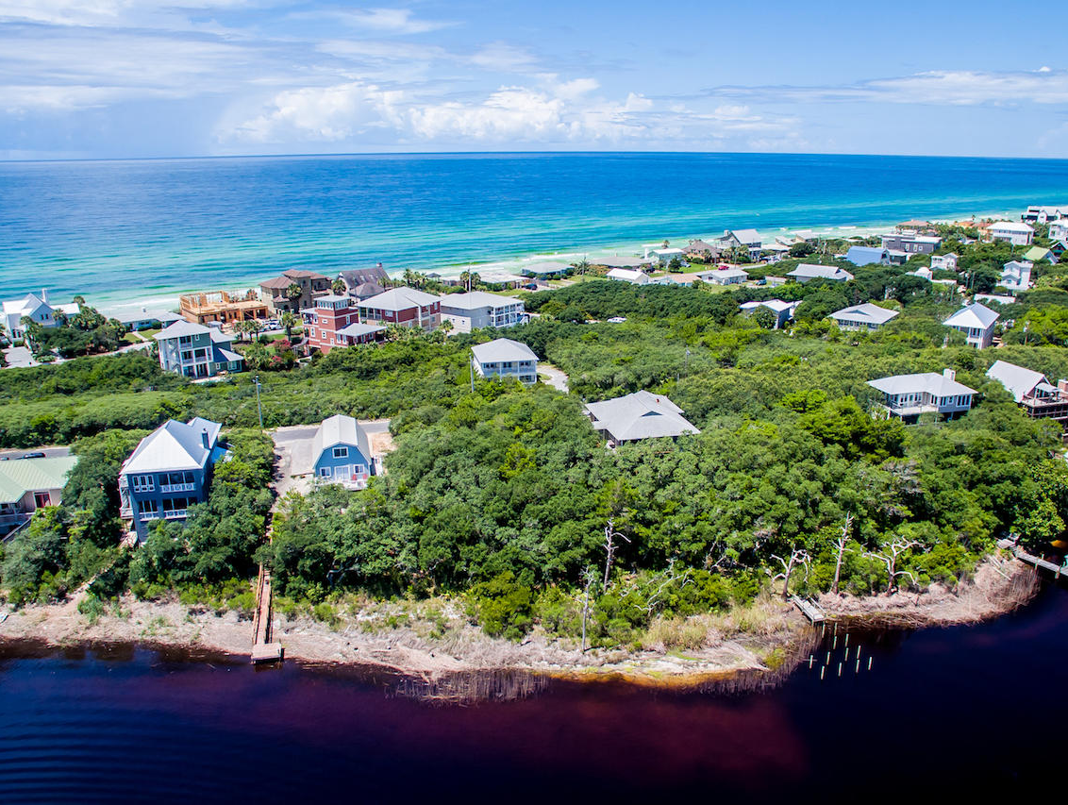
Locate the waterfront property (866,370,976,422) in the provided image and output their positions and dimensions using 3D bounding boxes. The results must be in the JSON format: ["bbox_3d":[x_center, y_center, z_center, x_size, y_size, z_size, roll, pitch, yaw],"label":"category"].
[{"bbox_3d":[68.050,-1.340,118.330,15.800,8.000,9.500,-4,21,-9],"label":"waterfront property"}]

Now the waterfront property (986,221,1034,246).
[{"bbox_3d":[248.020,-88.710,349.510,13.000,10.500,19.300,-17,26,-37],"label":"waterfront property"}]

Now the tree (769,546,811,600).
[{"bbox_3d":[28.800,19.140,75.640,4.500,6.900,3.600,0,20,0],"label":"tree"}]

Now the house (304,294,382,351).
[{"bbox_3d":[-40.970,-18.360,143.920,14.000,12.000,9.500,13,24,32],"label":"house"}]

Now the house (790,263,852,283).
[{"bbox_3d":[98.820,-43.950,232.210,20.290,6.400,9.500,13,24,31],"label":"house"}]

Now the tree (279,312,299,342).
[{"bbox_3d":[-56.460,-17.330,153.750,4.200,7.200,4.200,0,20,0],"label":"tree"}]

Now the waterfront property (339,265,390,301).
[{"bbox_3d":[-52.500,-35.960,206.440,13.000,13.200,13.500,-10,23,-25],"label":"waterfront property"}]

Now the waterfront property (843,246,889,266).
[{"bbox_3d":[135.980,-59.540,272.860,8.500,7.400,14.500,-16,26,-36],"label":"waterfront property"}]

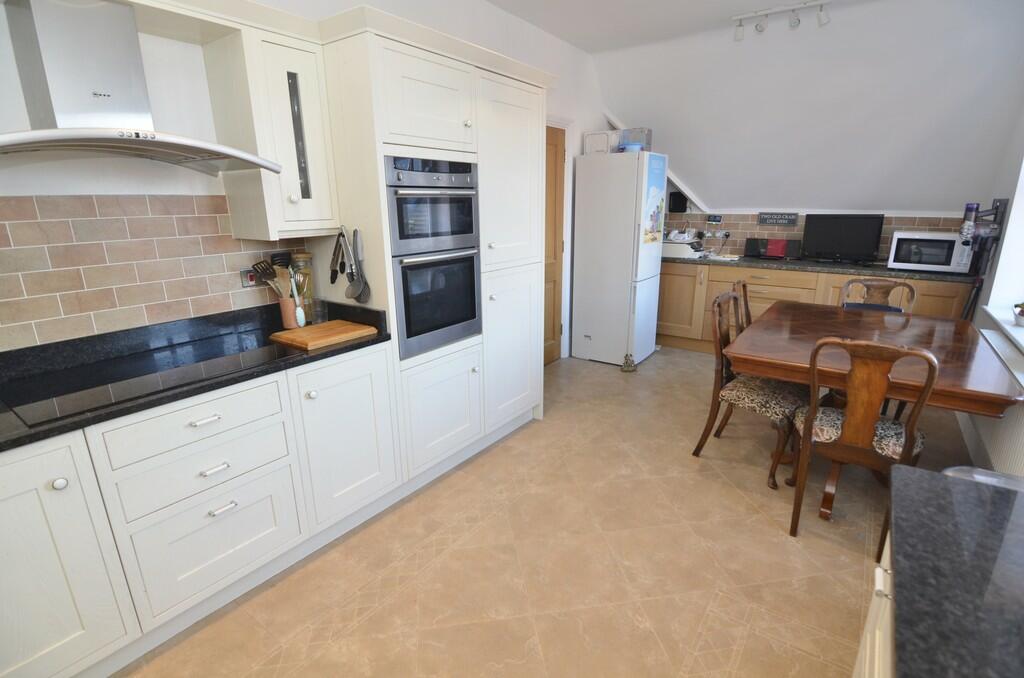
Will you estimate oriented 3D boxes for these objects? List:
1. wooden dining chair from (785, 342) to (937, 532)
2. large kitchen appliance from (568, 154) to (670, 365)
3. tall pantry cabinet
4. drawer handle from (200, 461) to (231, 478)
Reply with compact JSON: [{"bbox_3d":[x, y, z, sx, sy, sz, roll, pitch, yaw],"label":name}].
[{"bbox_3d":[1.545,0.415,2.042,0.500,0.955,0.540,11,20,35],"label":"wooden dining chair"},{"bbox_3d":[1.034,-0.750,4.412,0.650,1.900,0.600,12,20,37],"label":"large kitchen appliance"},{"bbox_3d":[-0.391,-0.402,2.659,0.580,2.015,1.220,12,20,37],"label":"tall pantry cabinet"},{"bbox_3d":[-1.023,0.456,1.573,0.032,0.018,0.090,12,20,37],"label":"drawer handle"}]

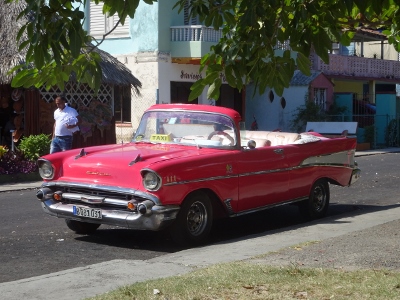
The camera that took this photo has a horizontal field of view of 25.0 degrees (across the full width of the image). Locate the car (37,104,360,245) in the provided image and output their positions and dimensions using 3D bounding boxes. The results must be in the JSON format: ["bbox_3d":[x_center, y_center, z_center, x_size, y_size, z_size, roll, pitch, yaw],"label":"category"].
[{"bbox_3d":[0.247,0.199,11.532,1.870,1.530,5.070,4,5,33],"label":"car"}]

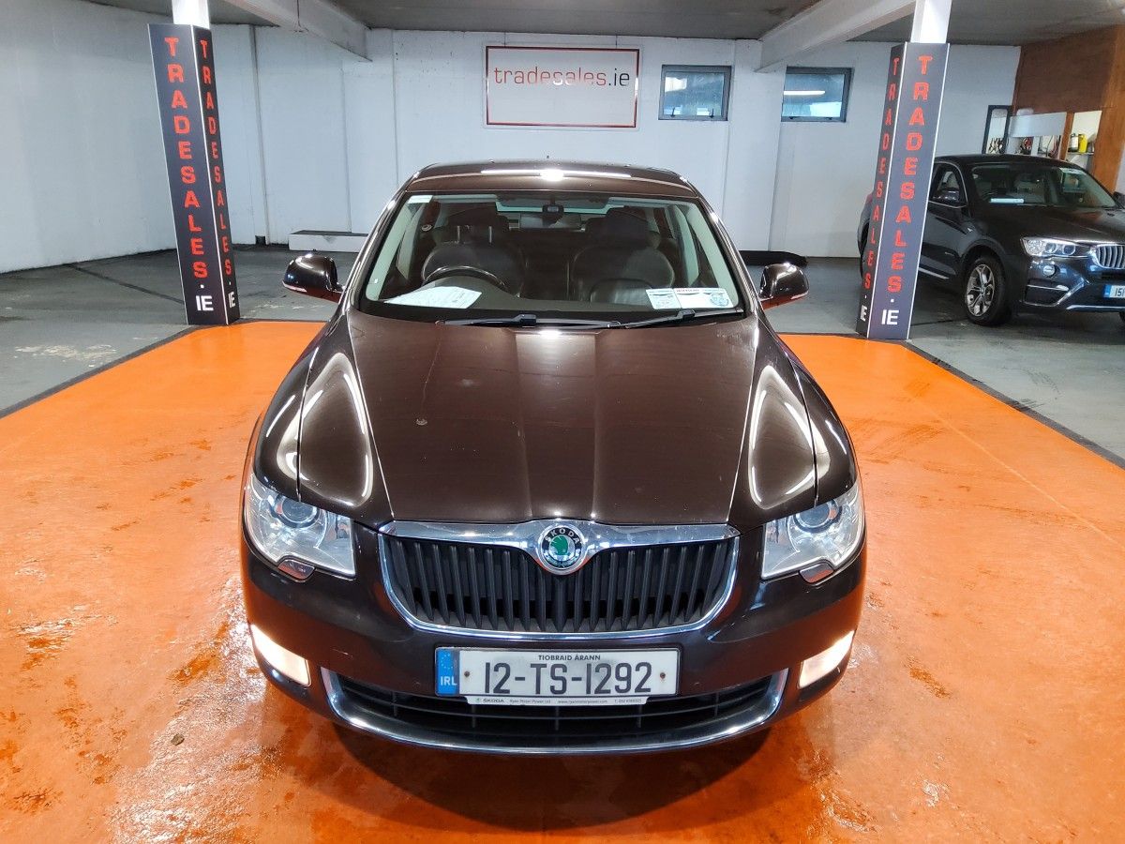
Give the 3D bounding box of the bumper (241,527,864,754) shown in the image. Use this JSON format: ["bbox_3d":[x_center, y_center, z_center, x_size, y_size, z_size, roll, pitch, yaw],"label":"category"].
[{"bbox_3d":[-0.014,0.459,2.055,1.700,0.530,0.530,1,18,-2],"label":"bumper"}]

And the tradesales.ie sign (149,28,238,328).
[{"bbox_3d":[-3.109,-2.044,7.214,0.360,2.410,0.350,1,18,0],"label":"tradesales.ie sign"}]

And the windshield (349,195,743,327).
[{"bbox_3d":[-0.037,-0.629,3.112,1.400,0.430,0.830,1,18,-2],"label":"windshield"}]

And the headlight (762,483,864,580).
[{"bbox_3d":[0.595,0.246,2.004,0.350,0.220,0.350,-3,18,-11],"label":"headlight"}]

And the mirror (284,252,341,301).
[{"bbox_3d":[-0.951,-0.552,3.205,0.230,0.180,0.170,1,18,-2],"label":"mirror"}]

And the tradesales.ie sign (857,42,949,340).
[{"bbox_3d":[2.905,-1.929,7.281,0.360,2.410,0.350,1,18,0],"label":"tradesales.ie sign"}]

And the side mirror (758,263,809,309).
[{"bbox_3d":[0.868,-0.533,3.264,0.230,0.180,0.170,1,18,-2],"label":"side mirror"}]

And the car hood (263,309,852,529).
[{"bbox_3d":[-0.019,-0.056,2.362,1.540,0.290,1.270,1,18,-2],"label":"car hood"}]

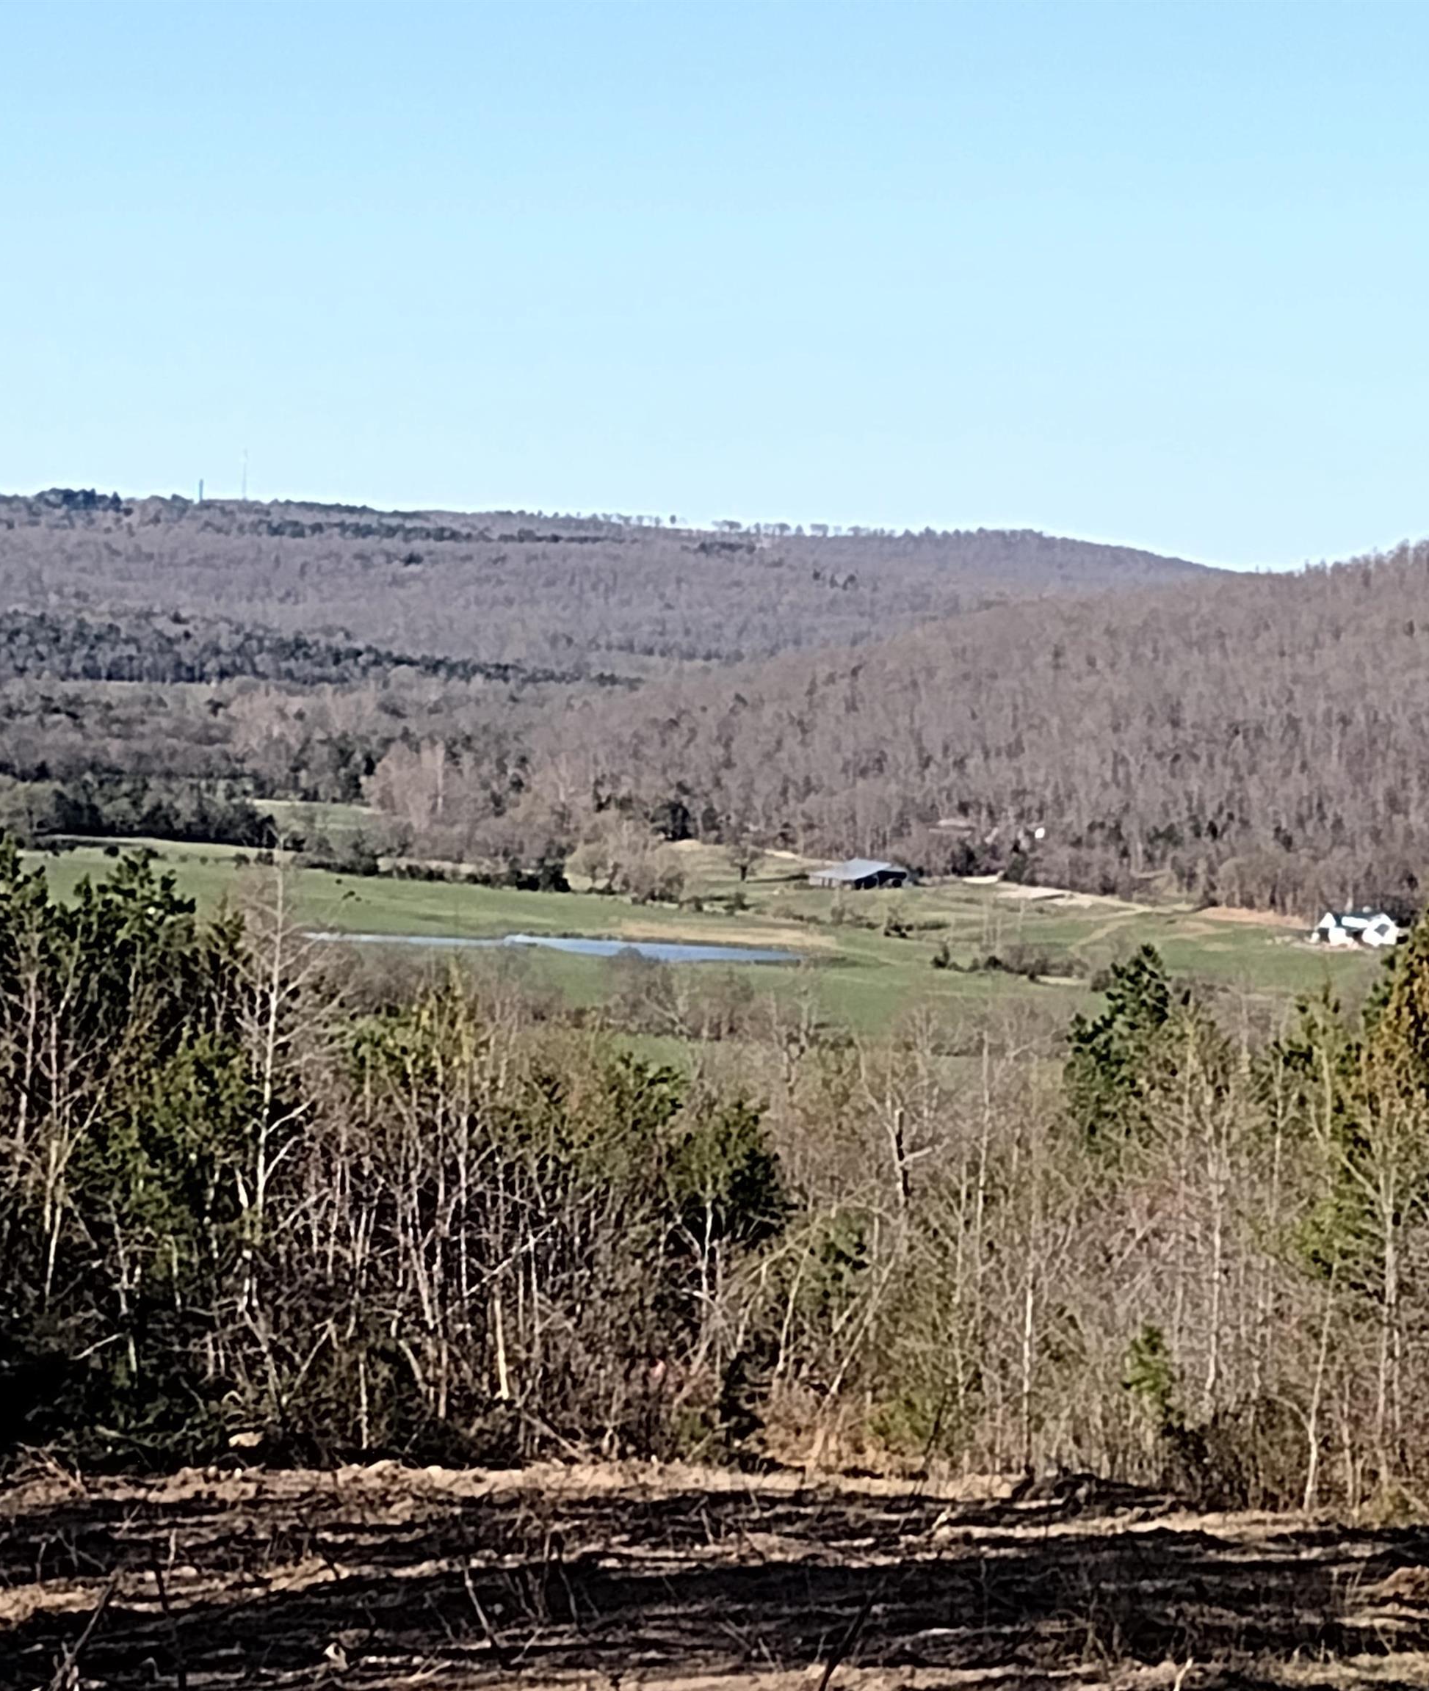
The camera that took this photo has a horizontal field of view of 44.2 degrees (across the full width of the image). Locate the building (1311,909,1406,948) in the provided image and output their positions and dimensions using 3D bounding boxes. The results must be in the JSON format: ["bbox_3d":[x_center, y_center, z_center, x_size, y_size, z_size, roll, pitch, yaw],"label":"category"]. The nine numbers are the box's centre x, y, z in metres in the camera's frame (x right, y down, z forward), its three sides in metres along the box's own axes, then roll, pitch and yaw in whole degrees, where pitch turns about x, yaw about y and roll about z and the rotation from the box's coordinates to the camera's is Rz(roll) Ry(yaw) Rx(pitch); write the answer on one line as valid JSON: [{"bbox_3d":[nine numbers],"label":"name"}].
[{"bbox_3d":[150.000,19.300,410.000,18.000,7.000,11.500,5,8,38],"label":"building"}]

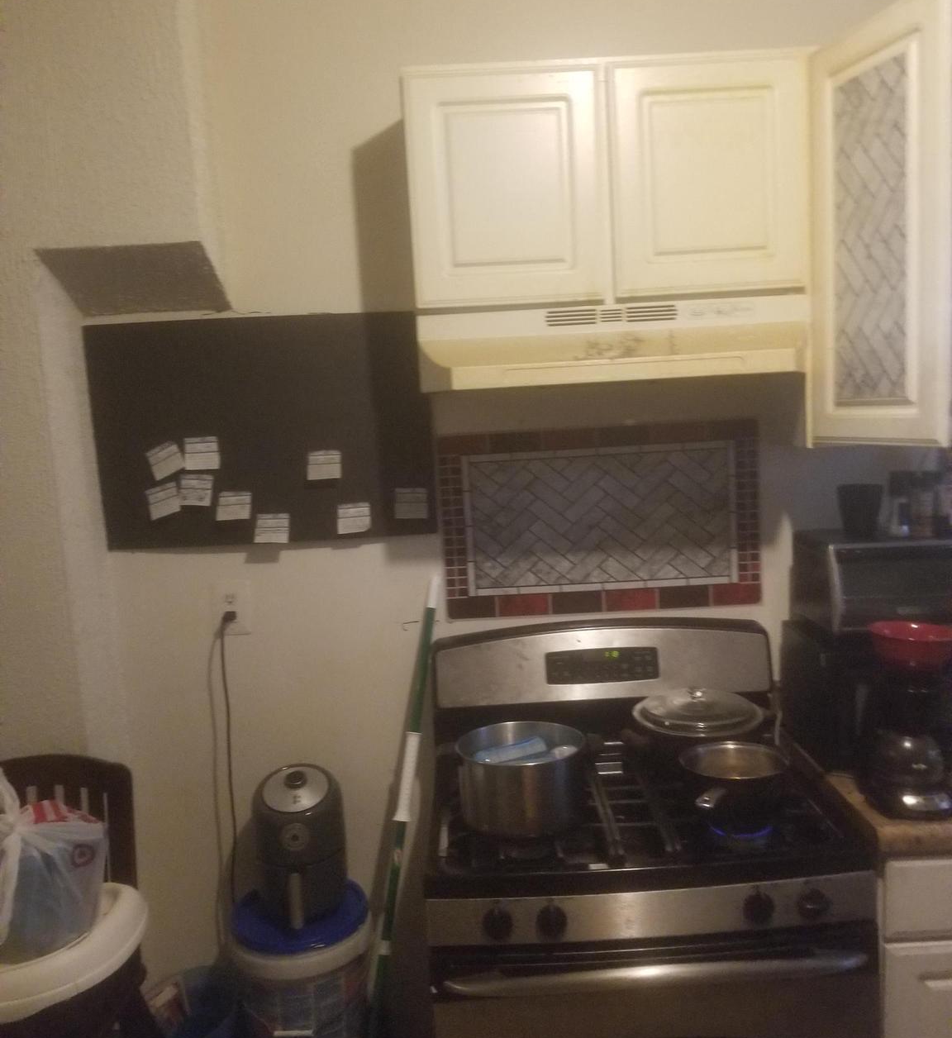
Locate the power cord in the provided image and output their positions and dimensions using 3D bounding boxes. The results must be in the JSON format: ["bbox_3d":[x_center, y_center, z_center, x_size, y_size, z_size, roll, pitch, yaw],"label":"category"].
[{"bbox_3d":[-0.563,0.554,2.187,0.045,0.713,0.060,-3,6,-1],"label":"power cord"}]

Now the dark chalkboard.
[{"bbox_3d":[-0.479,-0.200,2.154,0.765,0.508,0.012,-3,6,-1],"label":"dark chalkboard"}]

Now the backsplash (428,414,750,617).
[{"bbox_3d":[0.290,0.003,2.194,0.733,0.429,0.015,-3,6,-1],"label":"backsplash"}]

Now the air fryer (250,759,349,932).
[{"bbox_3d":[-0.389,0.720,2.107,0.200,0.292,0.245,-2,9,-5],"label":"air fryer"}]

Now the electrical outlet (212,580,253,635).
[{"bbox_3d":[-0.562,0.206,2.197,0.085,0.125,0.012,-3,6,-1],"label":"electrical outlet"}]

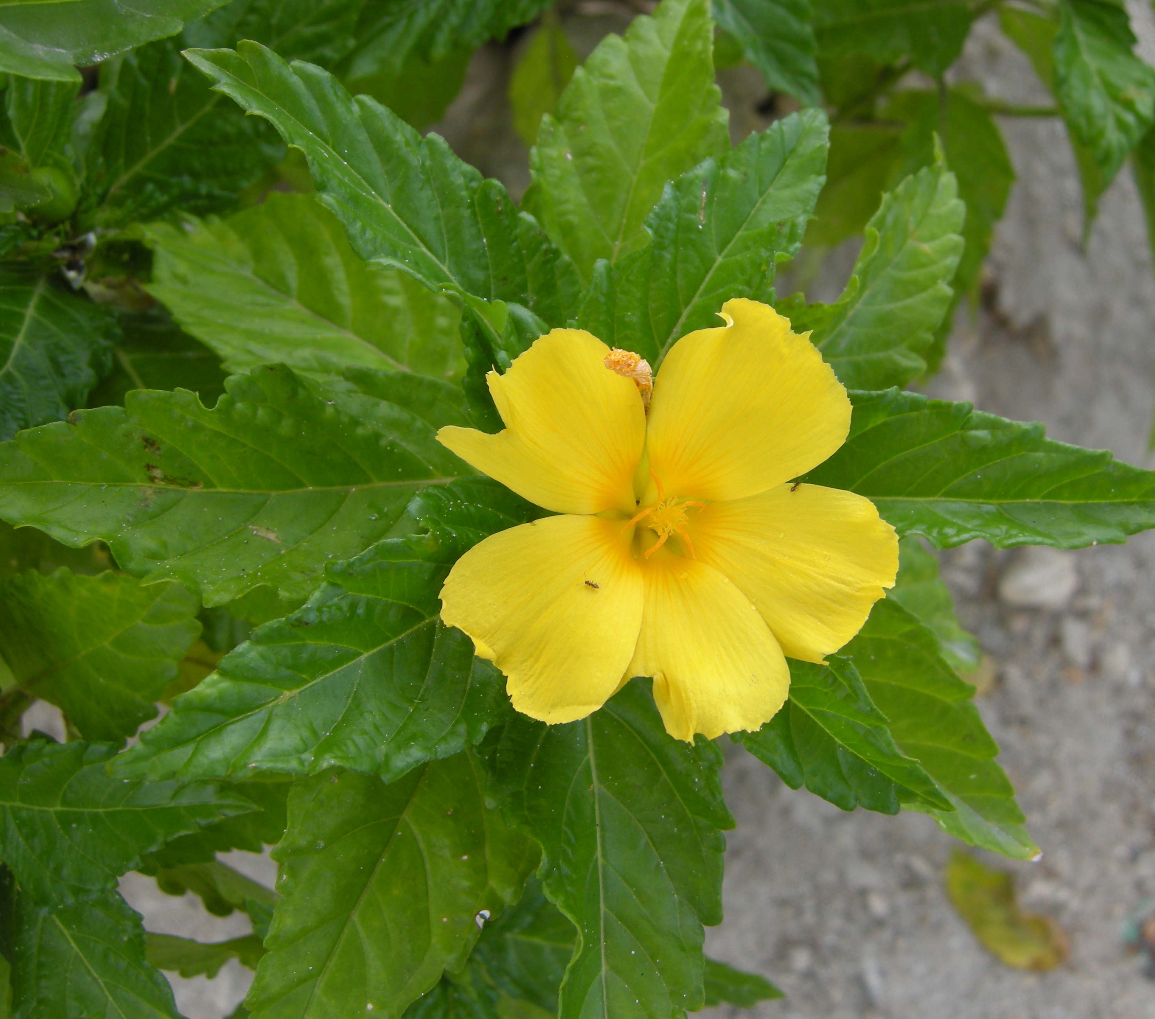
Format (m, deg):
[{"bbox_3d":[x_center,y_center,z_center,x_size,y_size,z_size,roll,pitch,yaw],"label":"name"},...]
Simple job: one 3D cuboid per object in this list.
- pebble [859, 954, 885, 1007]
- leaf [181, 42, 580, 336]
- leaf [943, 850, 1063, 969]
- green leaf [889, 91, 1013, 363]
[{"bbox_3d":[0.090,0.144,0.420,0.009,0.006,0.018,-9,51,-7],"label":"pebble"},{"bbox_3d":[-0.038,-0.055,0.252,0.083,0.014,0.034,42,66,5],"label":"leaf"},{"bbox_3d":[0.117,0.107,0.372,0.018,0.007,0.039,-31,59,-21],"label":"leaf"},{"bbox_3d":[0.094,-0.072,0.350,0.036,0.012,0.070,1,69,-12],"label":"green leaf"}]

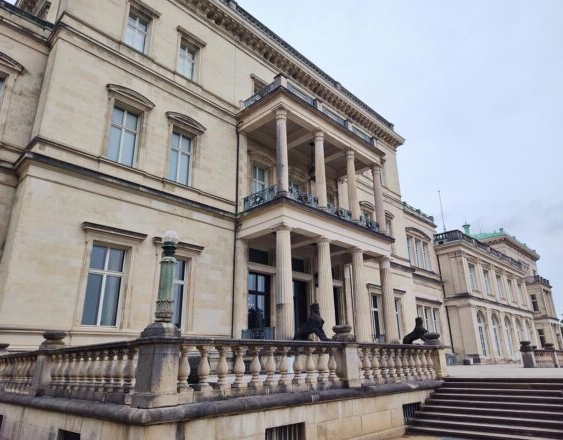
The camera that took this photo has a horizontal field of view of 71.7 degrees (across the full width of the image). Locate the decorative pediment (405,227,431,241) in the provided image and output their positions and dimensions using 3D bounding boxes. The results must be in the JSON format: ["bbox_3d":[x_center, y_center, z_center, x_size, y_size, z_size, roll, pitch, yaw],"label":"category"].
[{"bbox_3d":[14.836,1.482,42.351,0.439,0.829,5.899,-20,-27,41],"label":"decorative pediment"}]

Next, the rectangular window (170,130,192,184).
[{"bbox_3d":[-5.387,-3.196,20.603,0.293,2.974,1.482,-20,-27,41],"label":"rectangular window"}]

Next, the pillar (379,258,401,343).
[{"bbox_3d":[8.684,6.483,31.479,1.040,6.950,1.040,-20,-27,41],"label":"pillar"}]

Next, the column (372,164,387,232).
[{"bbox_3d":[7.016,-1.518,27.984,0.604,5.090,0.604,-20,-27,41],"label":"column"}]

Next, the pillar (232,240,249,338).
[{"bbox_3d":[-2.162,3.703,20.693,0.682,5.626,0.682,-20,-27,41],"label":"pillar"}]

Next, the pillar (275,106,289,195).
[{"bbox_3d":[0.050,-4.106,24.425,0.772,6.224,0.772,-1,-20,0],"label":"pillar"}]

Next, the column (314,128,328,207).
[{"bbox_3d":[2.908,-3.548,28.840,0.820,6.750,0.820,-1,-20,0],"label":"column"}]

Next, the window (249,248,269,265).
[{"bbox_3d":[-1.500,2.547,26.556,0.150,0.965,1.785,-20,-27,41],"label":"window"}]

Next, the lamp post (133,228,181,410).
[{"bbox_3d":[-1.884,1.469,6.211,0.487,2.720,0.487,-20,-27,41],"label":"lamp post"}]

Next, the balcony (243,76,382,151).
[{"bbox_3d":[2.844,-7.659,32.898,4.800,1.250,12.950,-20,-27,41],"label":"balcony"}]

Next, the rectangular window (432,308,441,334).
[{"bbox_3d":[19.861,13.116,49.119,0.250,3.850,1.650,-20,-27,41],"label":"rectangular window"}]

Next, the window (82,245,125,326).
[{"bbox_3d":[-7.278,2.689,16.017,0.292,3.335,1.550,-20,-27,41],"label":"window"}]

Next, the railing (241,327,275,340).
[{"bbox_3d":[-1.214,6.628,21.796,2.750,0.936,0.080,-20,-27,41],"label":"railing"}]

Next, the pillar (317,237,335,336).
[{"bbox_3d":[3.012,4.624,26.003,1.040,6.950,1.040,-1,-20,0],"label":"pillar"}]

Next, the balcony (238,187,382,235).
[{"bbox_3d":[3.032,0.056,28.416,3.571,1.110,12.062,-20,-27,41],"label":"balcony"}]

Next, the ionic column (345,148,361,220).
[{"bbox_3d":[4.743,-2.262,25.789,0.604,5.090,0.605,-20,-27,41],"label":"ionic column"}]

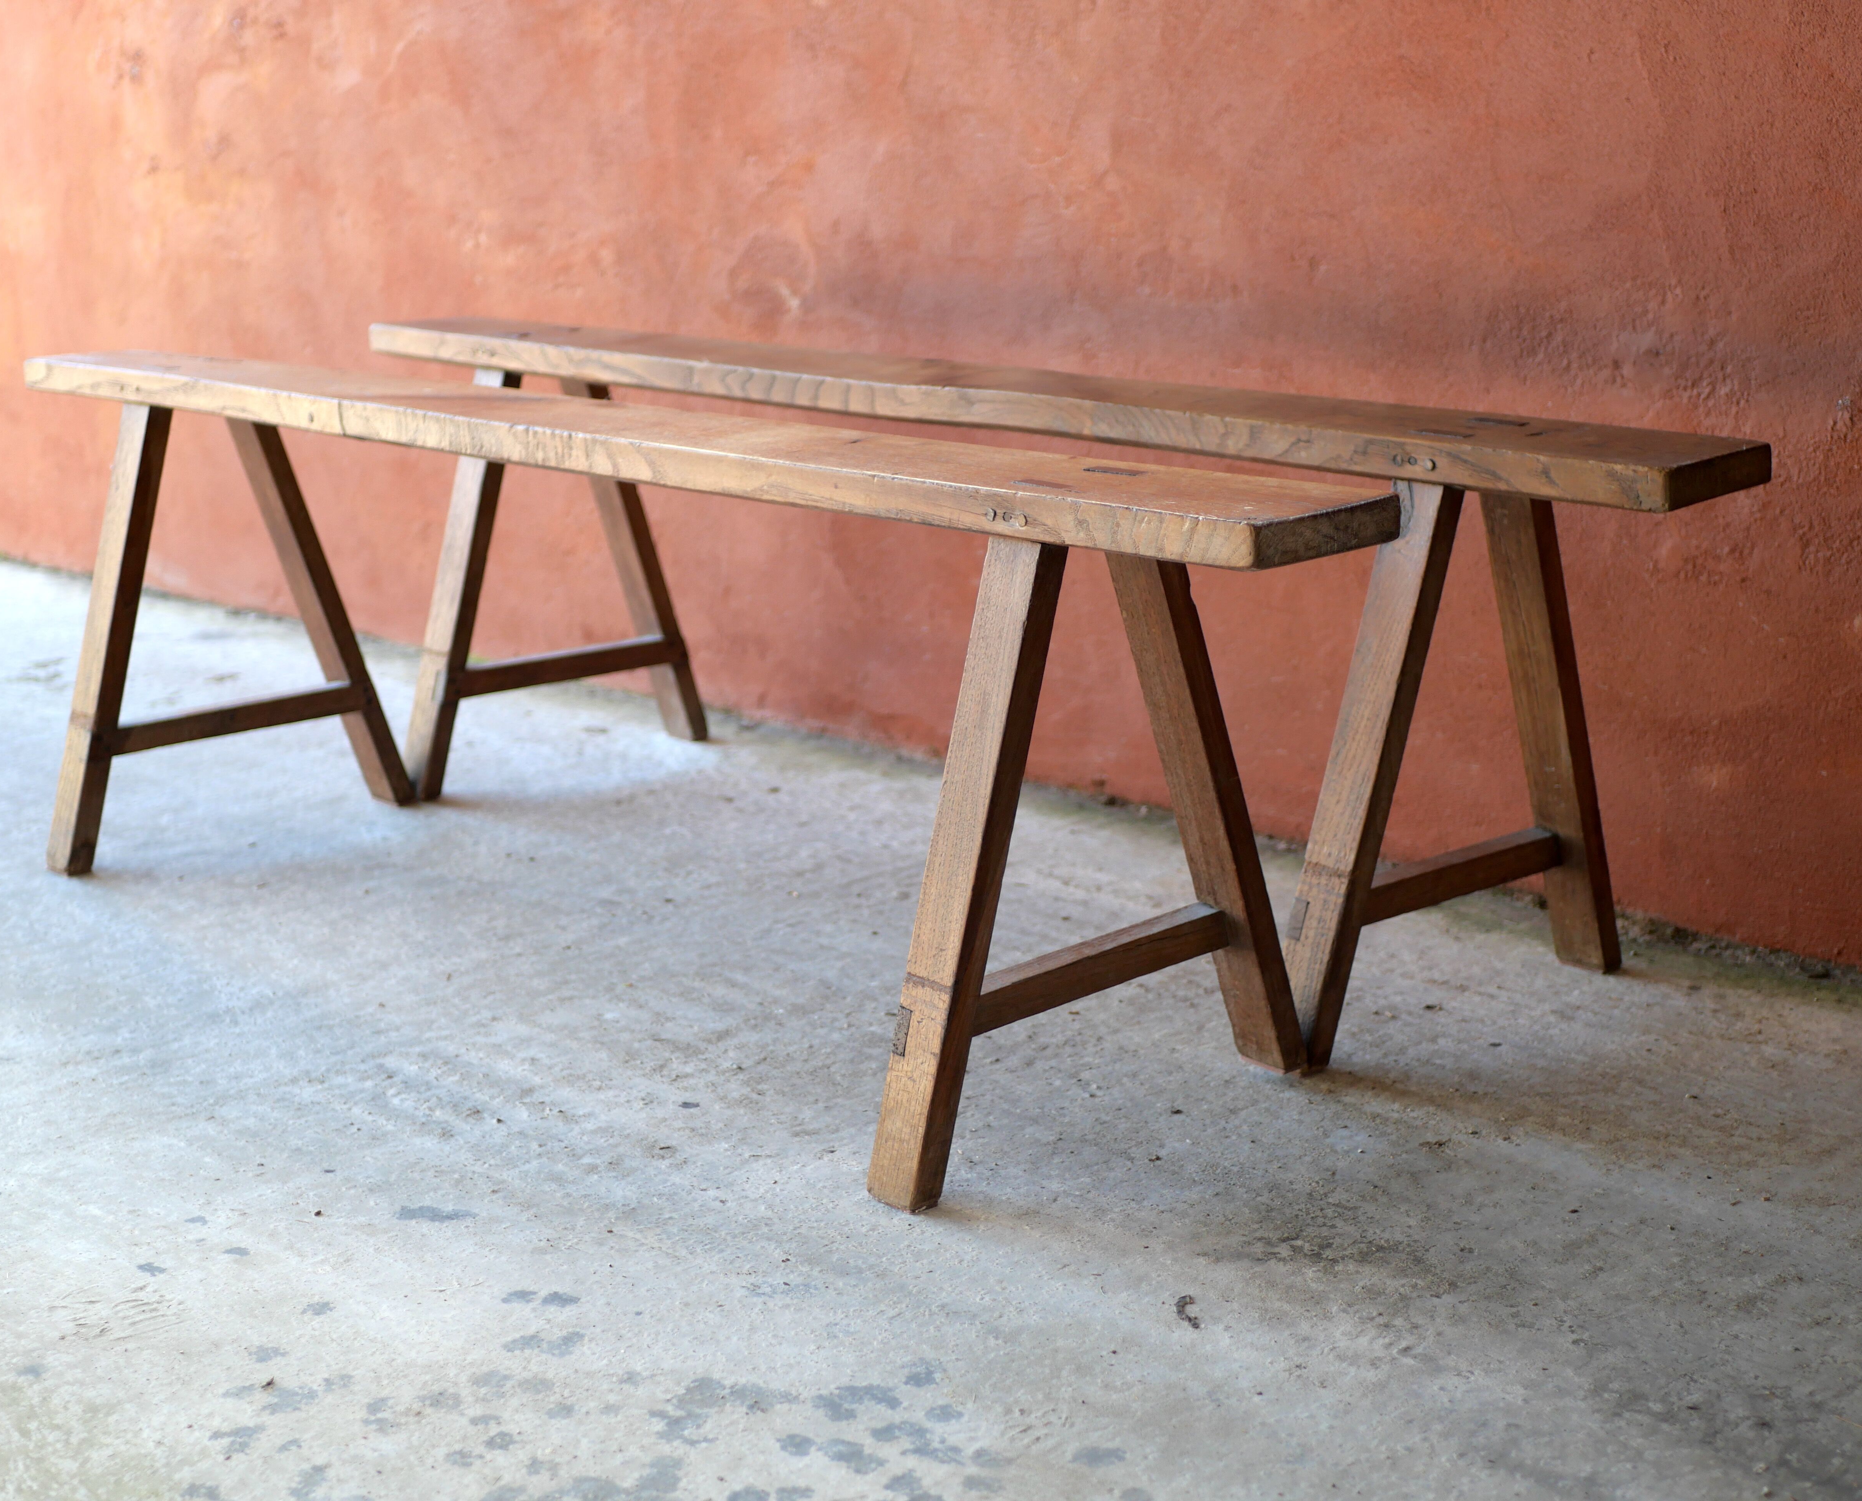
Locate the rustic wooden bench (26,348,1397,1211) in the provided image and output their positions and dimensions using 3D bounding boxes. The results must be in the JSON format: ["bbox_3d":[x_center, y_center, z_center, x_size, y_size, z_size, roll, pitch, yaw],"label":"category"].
[{"bbox_3d":[-0.325,-0.057,2.607,0.424,0.495,1.748,-13,18,-41],"label":"rustic wooden bench"}]

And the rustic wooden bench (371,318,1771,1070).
[{"bbox_3d":[-0.007,-0.123,2.860,0.408,0.495,1.802,-13,18,-40],"label":"rustic wooden bench"}]

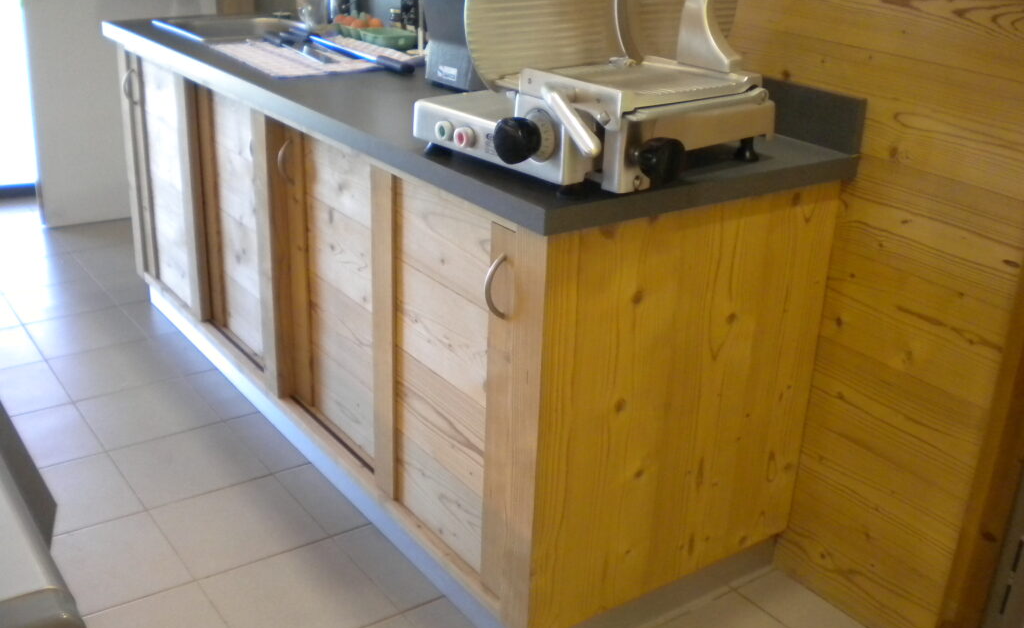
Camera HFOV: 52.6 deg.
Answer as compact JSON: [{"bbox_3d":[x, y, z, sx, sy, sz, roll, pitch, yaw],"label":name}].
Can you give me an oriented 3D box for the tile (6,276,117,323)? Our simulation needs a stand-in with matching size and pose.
[{"bbox_3d":[-1.495,-0.035,3.416,0.300,0.012,0.300,-13,27,-34],"label":"tile"}]

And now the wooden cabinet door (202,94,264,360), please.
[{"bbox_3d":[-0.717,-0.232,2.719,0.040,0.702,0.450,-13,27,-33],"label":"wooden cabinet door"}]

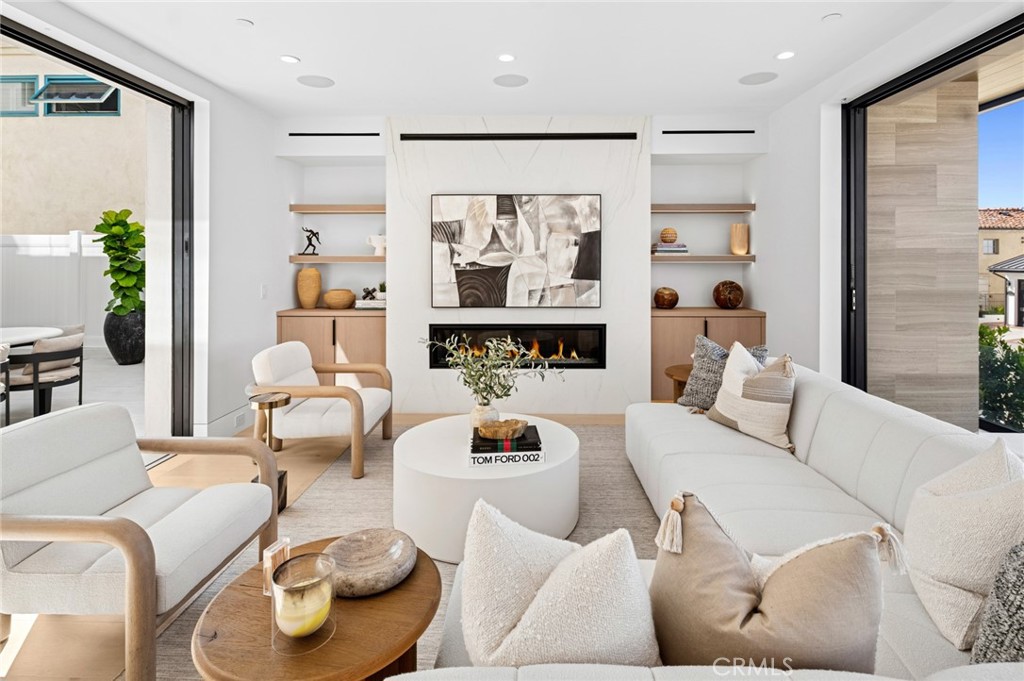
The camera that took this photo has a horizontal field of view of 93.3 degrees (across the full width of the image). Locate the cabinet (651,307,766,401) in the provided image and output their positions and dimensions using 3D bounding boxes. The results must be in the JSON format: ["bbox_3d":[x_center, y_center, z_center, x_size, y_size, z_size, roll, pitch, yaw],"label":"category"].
[{"bbox_3d":[1.839,0.160,4.750,1.090,0.926,0.500,0,6,2],"label":"cabinet"}]

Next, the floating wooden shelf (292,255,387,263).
[{"bbox_3d":[-1.650,-0.813,4.865,1.020,0.065,0.290,0,7,2],"label":"floating wooden shelf"}]

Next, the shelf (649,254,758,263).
[{"bbox_3d":[1.810,-0.818,4.830,1.080,0.072,0.300,0,6,1],"label":"shelf"}]

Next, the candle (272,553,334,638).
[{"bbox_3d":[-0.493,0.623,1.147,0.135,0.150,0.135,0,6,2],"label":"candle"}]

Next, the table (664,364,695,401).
[{"bbox_3d":[1.562,0.512,3.950,0.590,0.480,0.590,0,7,2],"label":"table"}]

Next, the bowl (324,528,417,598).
[{"bbox_3d":[-0.411,0.635,1.397,0.272,0.058,0.272,0,6,0],"label":"bowl"}]

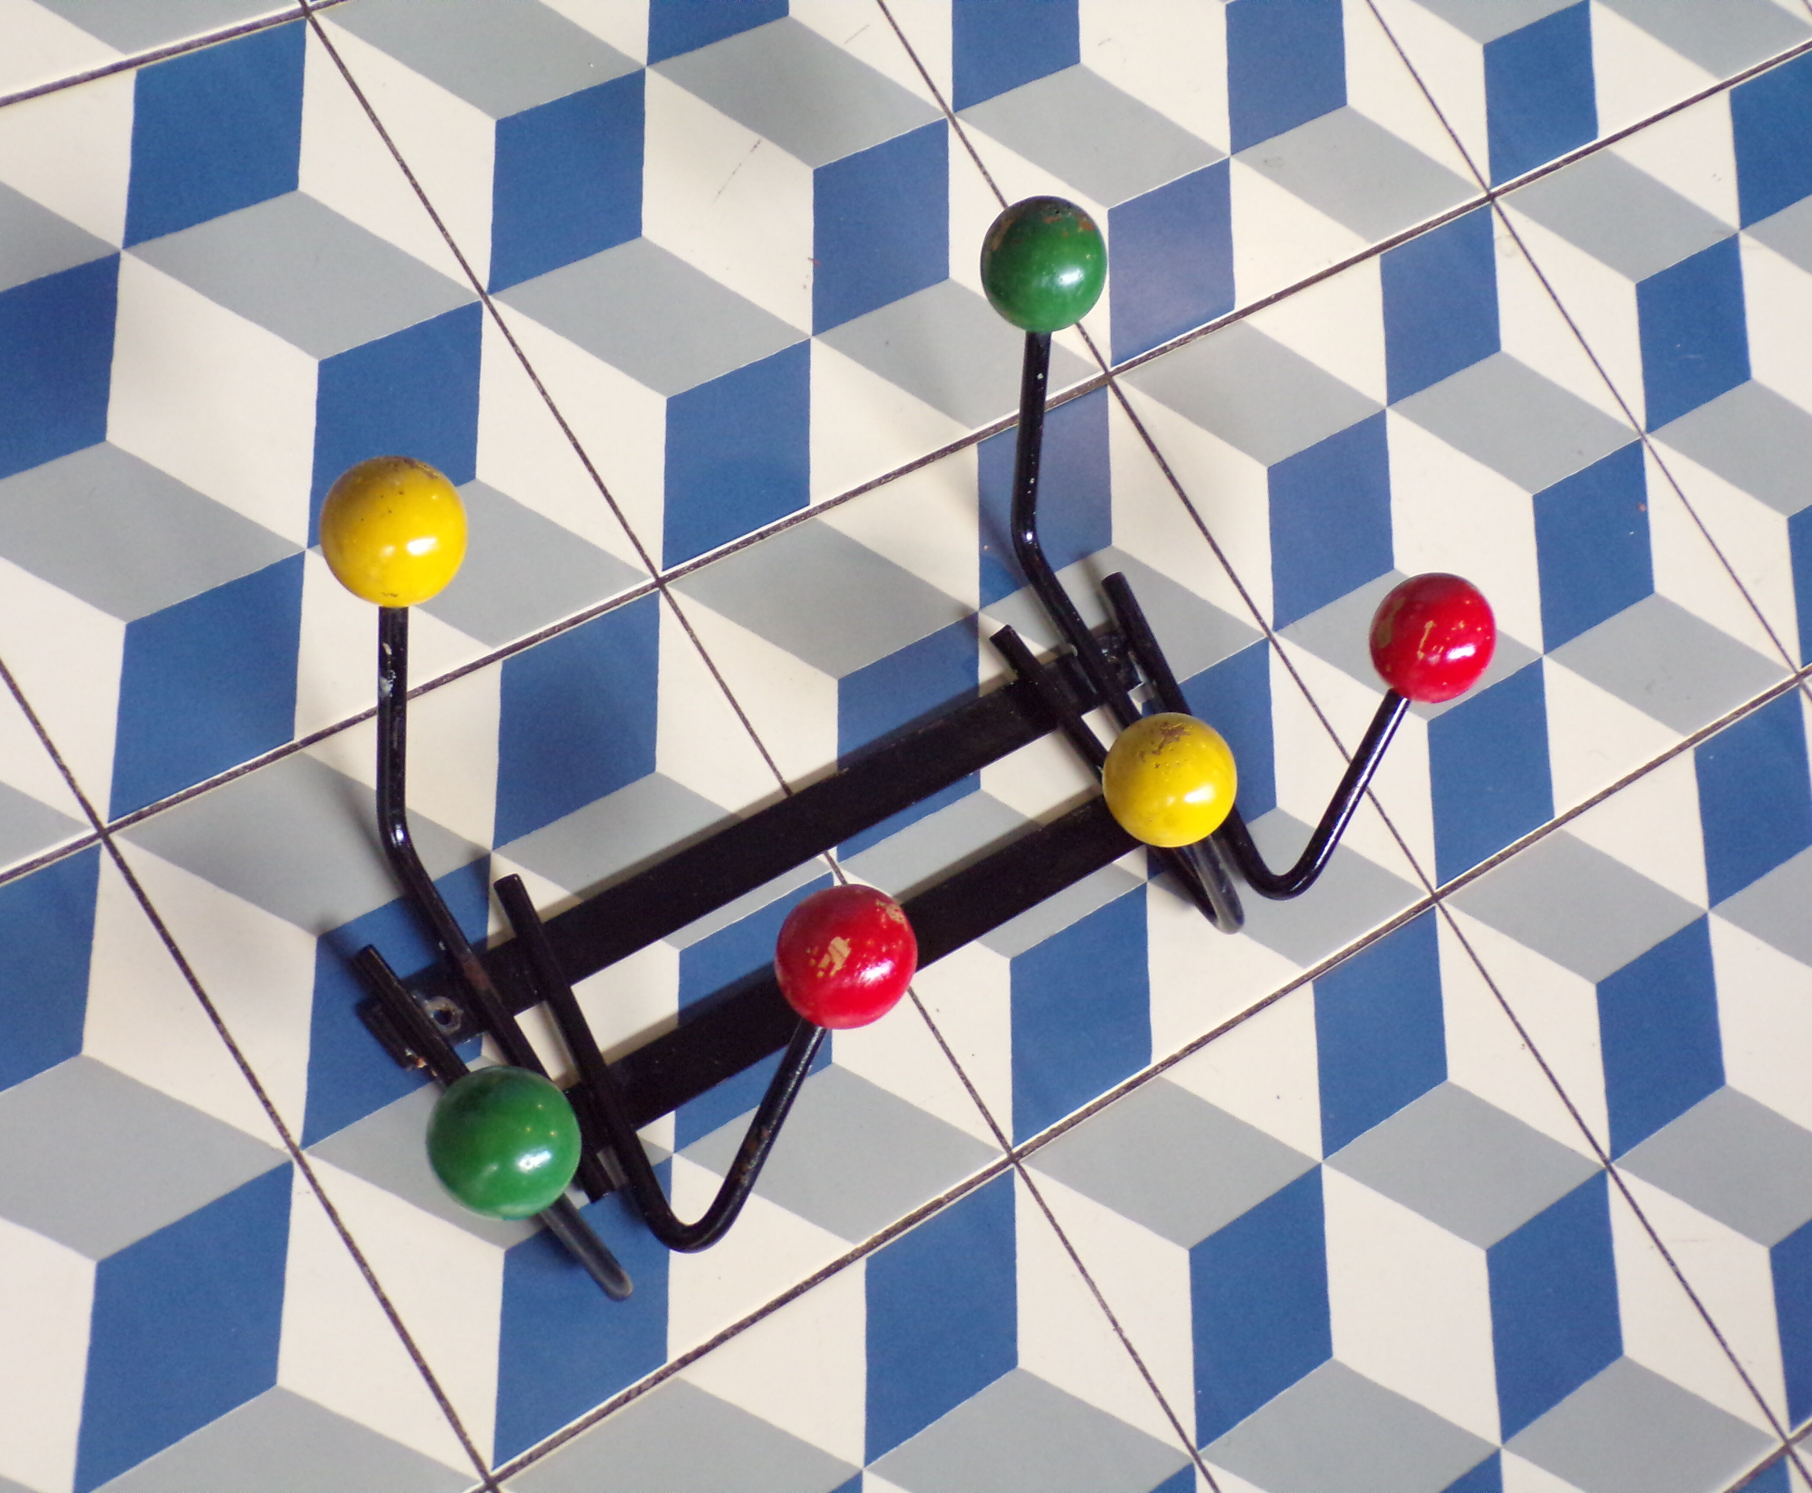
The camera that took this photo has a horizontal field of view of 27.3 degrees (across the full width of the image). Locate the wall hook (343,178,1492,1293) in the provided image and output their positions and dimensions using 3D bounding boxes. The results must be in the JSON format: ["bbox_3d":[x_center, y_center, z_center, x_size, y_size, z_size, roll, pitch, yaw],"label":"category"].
[{"bbox_3d":[-0.015,-0.012,1.080,0.400,0.100,0.225,-27,83,-36],"label":"wall hook"}]

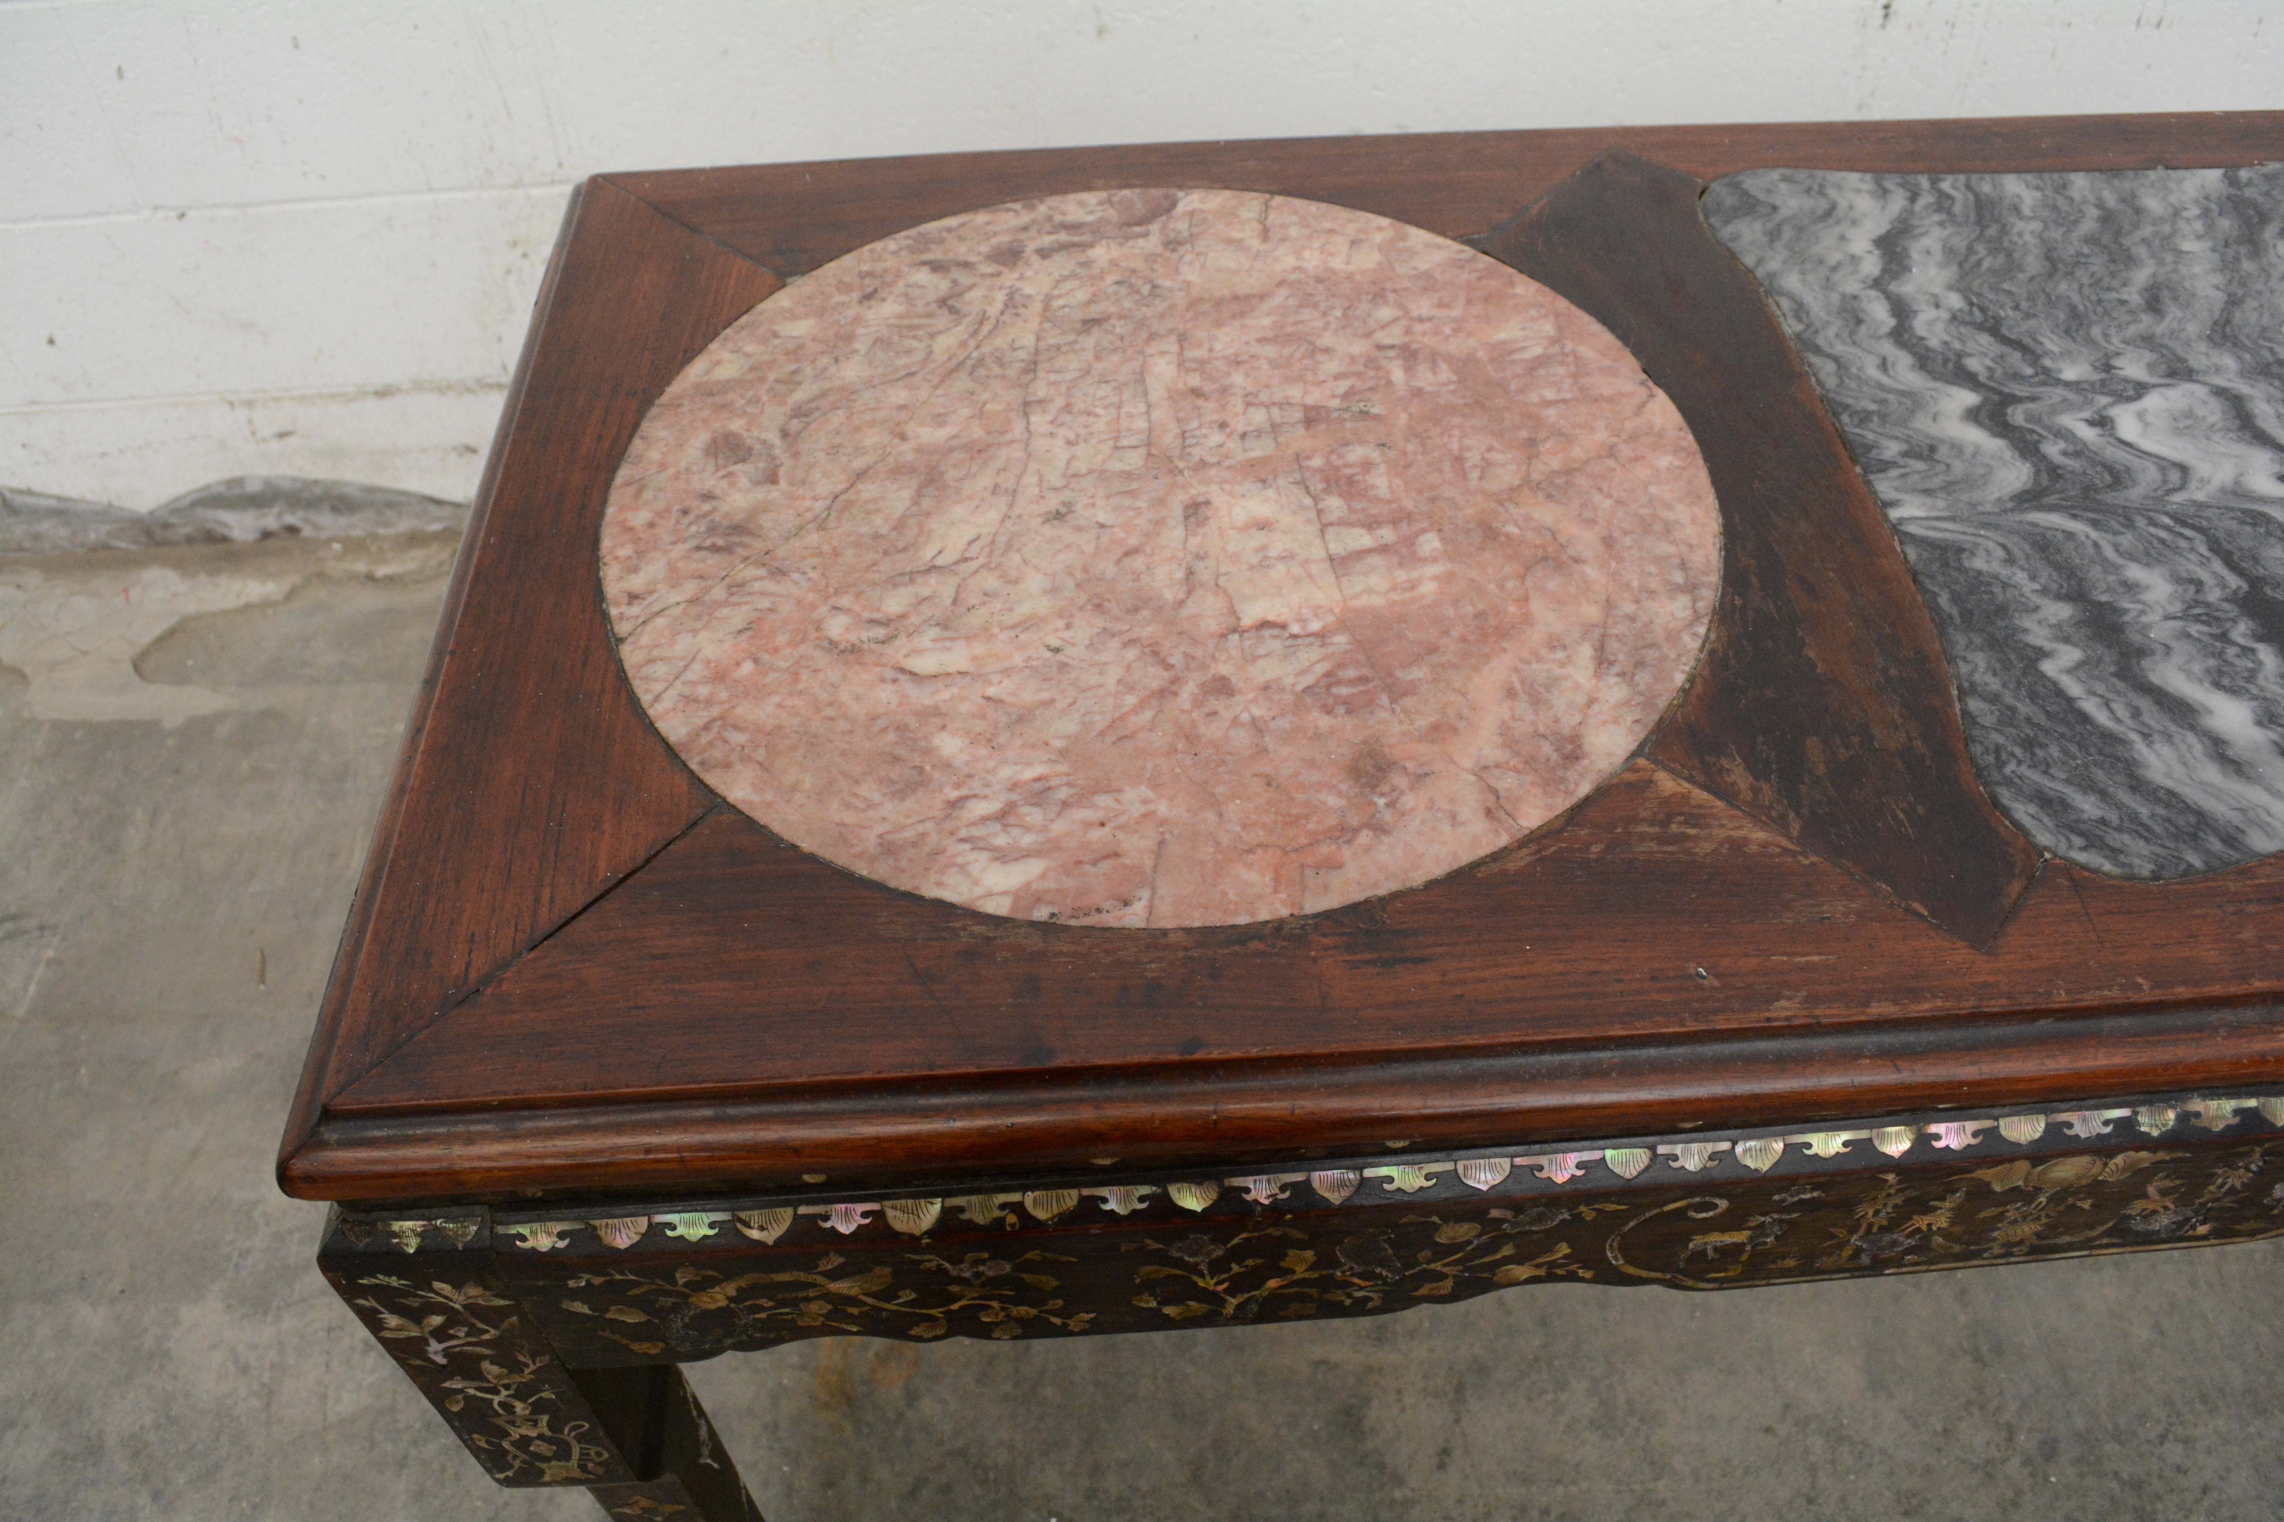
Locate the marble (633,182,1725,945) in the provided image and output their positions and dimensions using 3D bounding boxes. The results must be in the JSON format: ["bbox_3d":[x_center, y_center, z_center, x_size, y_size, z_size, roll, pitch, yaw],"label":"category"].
[{"bbox_3d":[0.006,-0.098,0.636,0.405,0.020,0.405,-3,49,-1],"label":"marble"}]

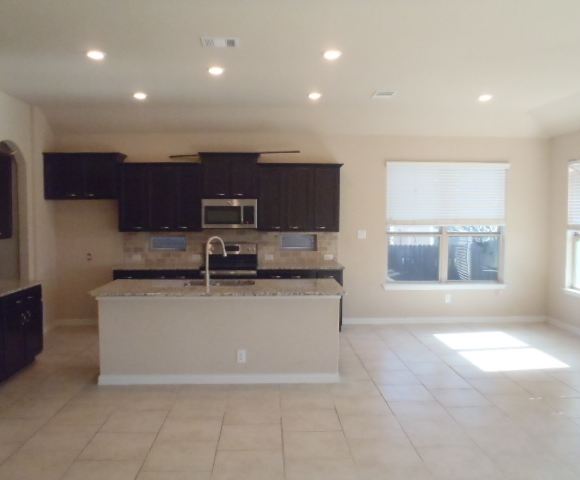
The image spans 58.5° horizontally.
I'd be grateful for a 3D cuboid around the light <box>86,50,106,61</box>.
[{"bbox_3d":[-1.725,-1.635,4.593,0.180,0.030,0.180,0,3,-2],"label":"light"}]

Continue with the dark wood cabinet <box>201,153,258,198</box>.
[{"bbox_3d":[-0.834,-0.885,7.284,0.801,0.633,0.365,0,3,-2],"label":"dark wood cabinet"}]

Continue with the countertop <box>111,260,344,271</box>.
[{"bbox_3d":[-0.809,0.359,7.210,3.058,0.040,0.645,0,3,-2],"label":"countertop"}]

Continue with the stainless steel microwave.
[{"bbox_3d":[-0.833,-0.368,7.316,0.756,0.398,0.415,0,3,-2],"label":"stainless steel microwave"}]

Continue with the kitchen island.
[{"bbox_3d":[-0.706,0.919,5.438,2.447,0.900,1.010,0,3,-2],"label":"kitchen island"}]

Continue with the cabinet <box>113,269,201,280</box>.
[{"bbox_3d":[-1.781,0.829,7.234,1.145,0.885,0.630,0,3,-2],"label":"cabinet"}]

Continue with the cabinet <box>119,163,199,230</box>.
[{"bbox_3d":[-1.786,-0.590,7.272,1.123,0.946,0.345,0,3,-2],"label":"cabinet"}]

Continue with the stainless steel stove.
[{"bbox_3d":[-0.809,0.664,7.196,0.734,1.213,0.665,0,3,-2],"label":"stainless steel stove"}]

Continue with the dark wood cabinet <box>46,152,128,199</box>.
[{"bbox_3d":[-2.826,-0.867,7.195,0.980,0.617,0.440,0,3,-2],"label":"dark wood cabinet"}]

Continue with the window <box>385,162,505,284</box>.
[{"bbox_3d":[2.315,-0.243,7.670,1.790,1.819,0.110,0,3,-2],"label":"window"}]

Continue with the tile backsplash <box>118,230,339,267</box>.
[{"bbox_3d":[-0.847,0.111,7.509,3.119,0.465,0.030,0,3,-2],"label":"tile backsplash"}]

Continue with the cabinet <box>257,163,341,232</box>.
[{"bbox_3d":[0.119,-0.593,7.347,1.156,0.949,0.345,0,3,-2],"label":"cabinet"}]

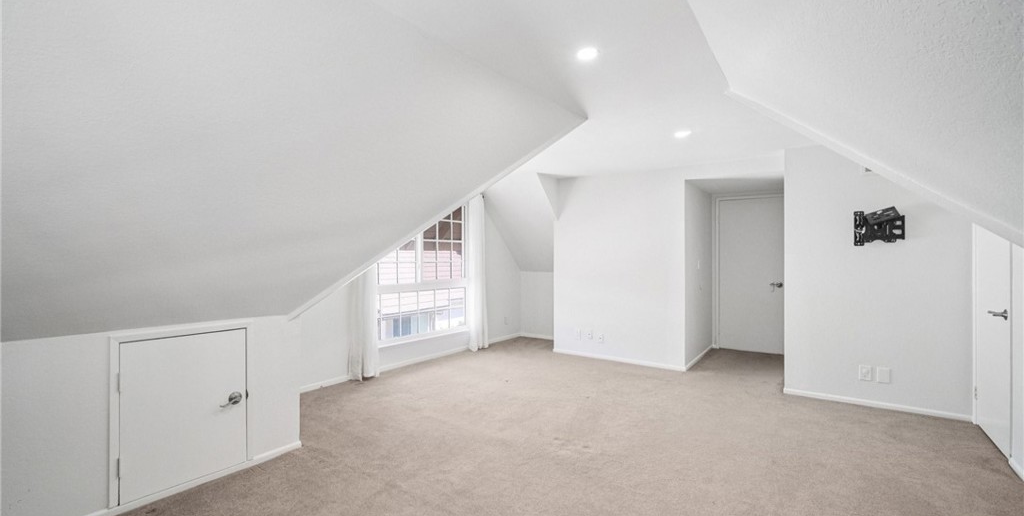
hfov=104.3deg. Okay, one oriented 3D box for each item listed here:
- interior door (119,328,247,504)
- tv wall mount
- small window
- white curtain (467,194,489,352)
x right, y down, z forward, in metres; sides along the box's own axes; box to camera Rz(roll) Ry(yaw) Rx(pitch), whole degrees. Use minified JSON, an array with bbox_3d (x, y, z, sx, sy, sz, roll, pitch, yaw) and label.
[{"bbox_3d":[-1.758,0.806,2.162,0.045,0.790,0.545,0,0,38],"label":"interior door"},{"bbox_3d":[2.989,-0.255,3.246,0.300,0.310,0.140,0,0,35],"label":"tv wall mount"},{"bbox_3d":[-1.059,0.080,4.870,0.100,1.670,1.420,0,0,38],"label":"small window"},{"bbox_3d":[-0.468,0.170,5.441,0.130,2.120,0.340,0,0,38],"label":"white curtain"}]

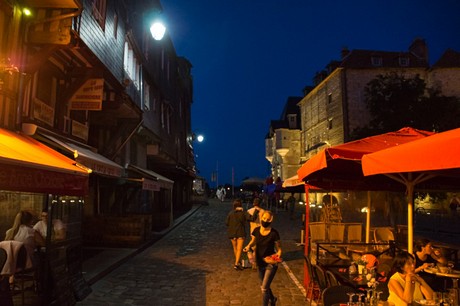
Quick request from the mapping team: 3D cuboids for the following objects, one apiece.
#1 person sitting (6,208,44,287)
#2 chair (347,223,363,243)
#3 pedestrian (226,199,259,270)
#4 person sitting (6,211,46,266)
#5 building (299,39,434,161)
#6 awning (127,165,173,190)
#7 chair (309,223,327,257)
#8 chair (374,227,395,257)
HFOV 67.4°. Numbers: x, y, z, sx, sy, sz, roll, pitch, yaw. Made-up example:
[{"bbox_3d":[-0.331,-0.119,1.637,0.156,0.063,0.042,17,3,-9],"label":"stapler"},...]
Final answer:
[{"bbox_3d":[-3.400,1.560,5.700,0.480,1.240,0.680,-1,-6,8],"label":"person sitting"},{"bbox_3d":[3.100,2.220,8.550,0.470,0.920,0.550,0,-6,0],"label":"chair"},{"bbox_3d":[0.280,1.830,7.800,0.620,1.580,0.360,0,-6,-1],"label":"pedestrian"},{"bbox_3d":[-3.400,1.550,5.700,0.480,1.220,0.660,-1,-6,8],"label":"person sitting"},{"bbox_3d":[13.600,-2.400,37.300,8.800,15.800,14.500,0,-6,-3],"label":"building"},{"bbox_3d":[-3.520,1.060,15.500,1.350,0.850,3.300,0,-6,0],"label":"awning"},{"bbox_3d":[2.190,2.200,8.500,0.470,0.920,0.550,0,-6,0],"label":"chair"},{"bbox_3d":[3.840,2.260,8.600,0.510,0.870,0.540,1,-6,-10],"label":"chair"}]

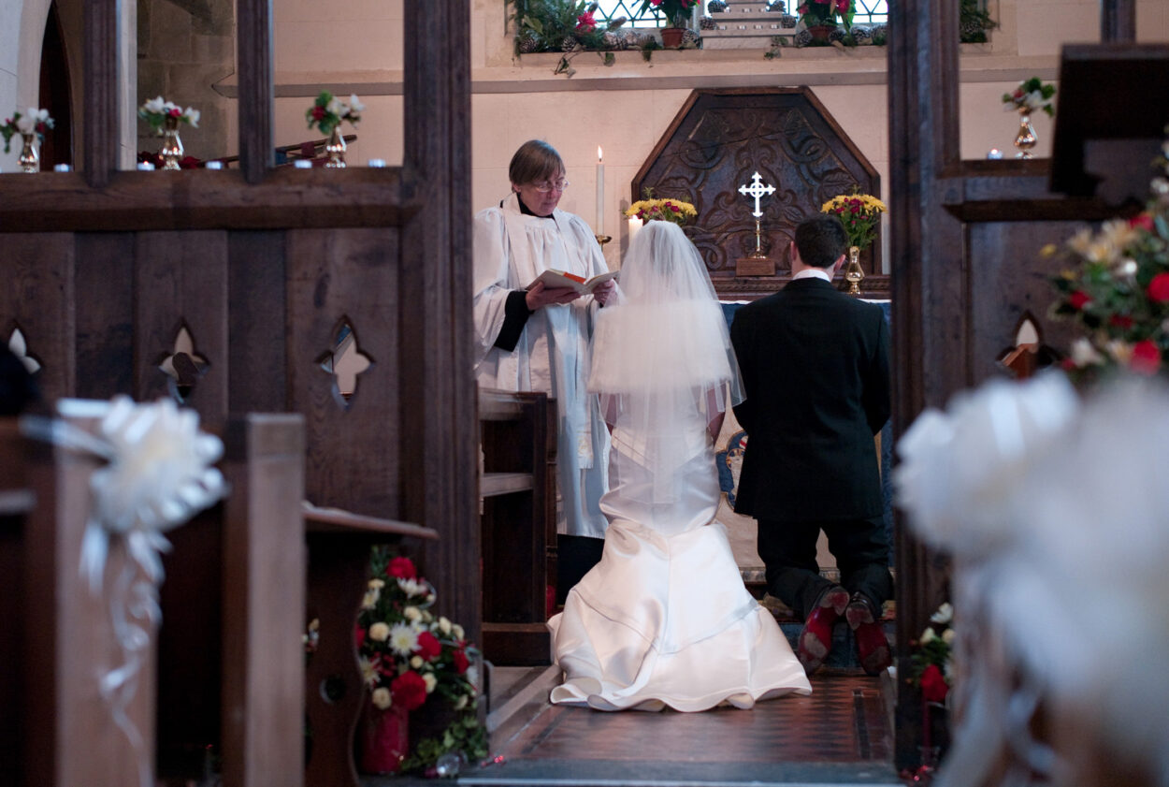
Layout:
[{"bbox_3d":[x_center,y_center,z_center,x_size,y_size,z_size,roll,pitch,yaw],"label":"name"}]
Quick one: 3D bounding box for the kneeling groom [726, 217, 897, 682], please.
[{"bbox_3d":[0.775,0.166,7.430,0.560,1.550,0.620,0,-1,6],"label":"kneeling groom"}]

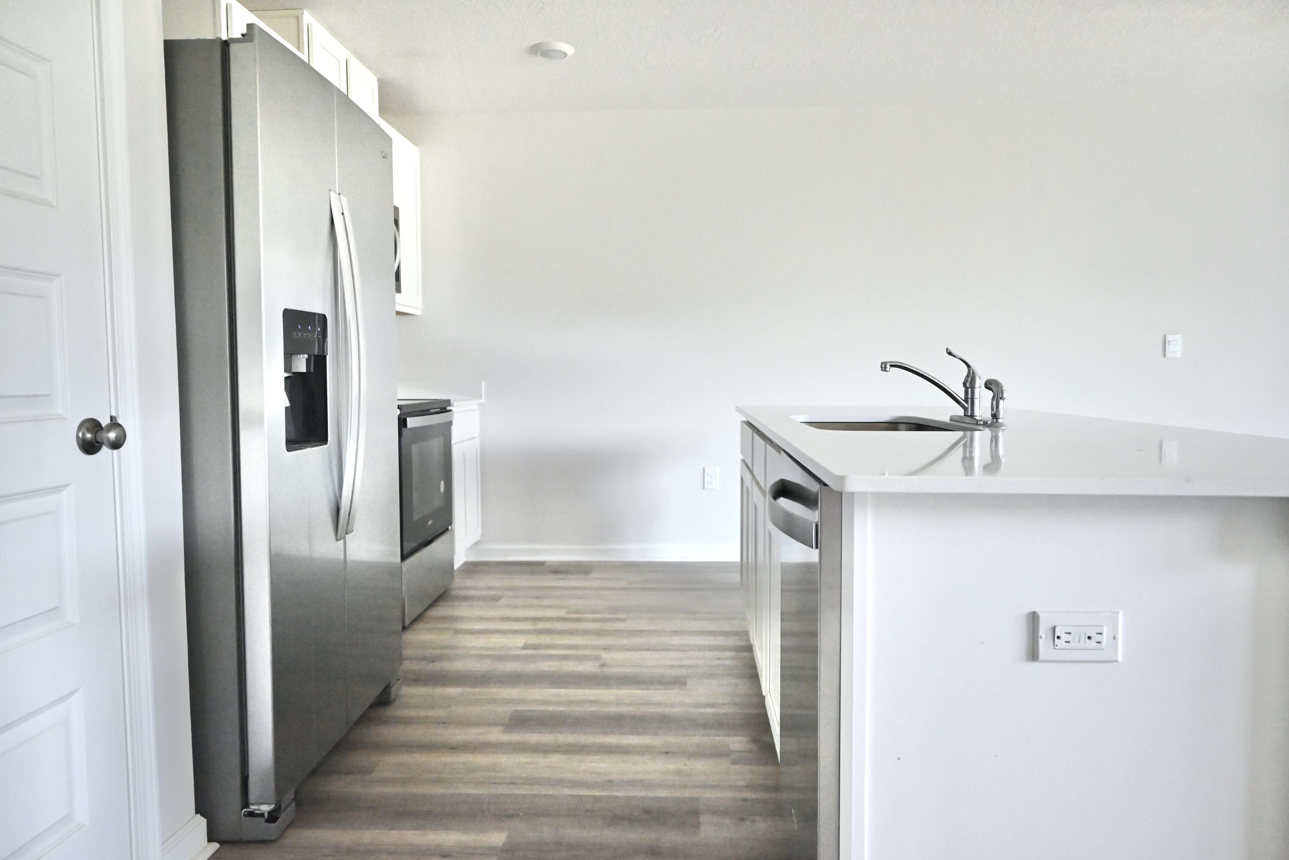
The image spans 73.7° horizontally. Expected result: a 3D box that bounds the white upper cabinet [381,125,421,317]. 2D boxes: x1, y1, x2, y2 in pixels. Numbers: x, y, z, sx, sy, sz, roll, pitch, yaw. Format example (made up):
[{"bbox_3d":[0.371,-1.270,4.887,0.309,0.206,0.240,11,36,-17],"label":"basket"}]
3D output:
[{"bbox_3d":[-1.408,-1.071,4.446,0.325,0.903,0.600,0,4,3],"label":"white upper cabinet"}]

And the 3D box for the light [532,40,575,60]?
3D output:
[{"bbox_3d":[-0.405,-1.660,3.786,0.192,0.028,0.192,0,4,3],"label":"light"}]

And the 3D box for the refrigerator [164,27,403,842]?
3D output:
[{"bbox_3d":[-1.171,0.005,2.323,0.840,1.762,0.900,0,4,2],"label":"refrigerator"}]

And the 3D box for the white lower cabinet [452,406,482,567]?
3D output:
[{"bbox_3d":[-1.246,0.307,4.514,0.630,0.880,0.610,0,4,3],"label":"white lower cabinet"}]

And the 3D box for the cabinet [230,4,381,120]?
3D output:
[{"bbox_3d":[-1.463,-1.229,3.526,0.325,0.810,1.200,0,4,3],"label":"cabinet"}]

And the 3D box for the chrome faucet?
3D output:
[{"bbox_3d":[0.836,-0.123,2.445,0.285,0.210,0.340,0,4,3],"label":"chrome faucet"}]

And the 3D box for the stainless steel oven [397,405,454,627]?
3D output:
[{"bbox_3d":[-1.250,0.333,3.808,0.710,0.918,0.757,0,4,3],"label":"stainless steel oven"}]

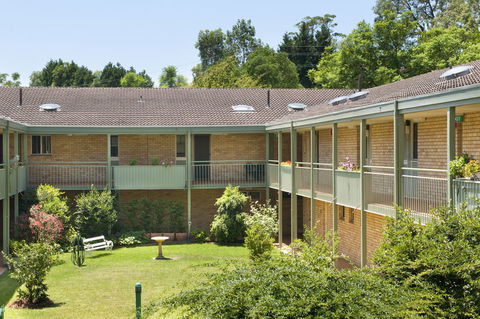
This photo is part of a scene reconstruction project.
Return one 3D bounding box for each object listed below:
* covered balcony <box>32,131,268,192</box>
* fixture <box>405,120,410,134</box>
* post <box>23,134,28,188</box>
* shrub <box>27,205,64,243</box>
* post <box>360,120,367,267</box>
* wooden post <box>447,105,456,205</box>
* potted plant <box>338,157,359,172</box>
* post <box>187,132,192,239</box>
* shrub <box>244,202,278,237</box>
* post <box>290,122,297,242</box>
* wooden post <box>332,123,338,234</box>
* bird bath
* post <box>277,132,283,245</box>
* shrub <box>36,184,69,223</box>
[{"bbox_3d":[-4.163,0.073,37.534,10.620,2.430,1.636,0,0,-7],"label":"covered balcony"},{"bbox_3d":[4.613,-0.874,22.700,0.150,0.410,0.140,0,0,-7],"label":"fixture"},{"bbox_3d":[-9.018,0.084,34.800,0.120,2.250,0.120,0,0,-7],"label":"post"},{"bbox_3d":[-7.311,2.569,31.200,1.350,1.700,1.300,0,0,-7],"label":"shrub"},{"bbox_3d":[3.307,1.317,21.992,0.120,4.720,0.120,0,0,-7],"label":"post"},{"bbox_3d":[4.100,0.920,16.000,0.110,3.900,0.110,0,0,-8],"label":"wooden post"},{"bbox_3d":[2.996,0.138,22.800,0.420,0.450,0.750,0,0,-7],"label":"potted plant"},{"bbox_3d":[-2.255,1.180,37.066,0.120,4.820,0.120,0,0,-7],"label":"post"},{"bbox_3d":[0.870,2.508,33.400,1.380,1.700,1.300,0,0,-7],"label":"shrub"},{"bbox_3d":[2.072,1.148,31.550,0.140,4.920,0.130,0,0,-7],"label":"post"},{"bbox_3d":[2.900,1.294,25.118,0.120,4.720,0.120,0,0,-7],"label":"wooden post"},{"bbox_3d":[-2.812,3.129,29.100,0.610,0.740,0.610,0,0,-7],"label":"bird bath"},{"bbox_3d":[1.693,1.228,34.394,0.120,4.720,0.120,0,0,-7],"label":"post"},{"bbox_3d":[-7.778,2.342,34.300,1.350,2.607,1.350,0,0,-7],"label":"shrub"}]

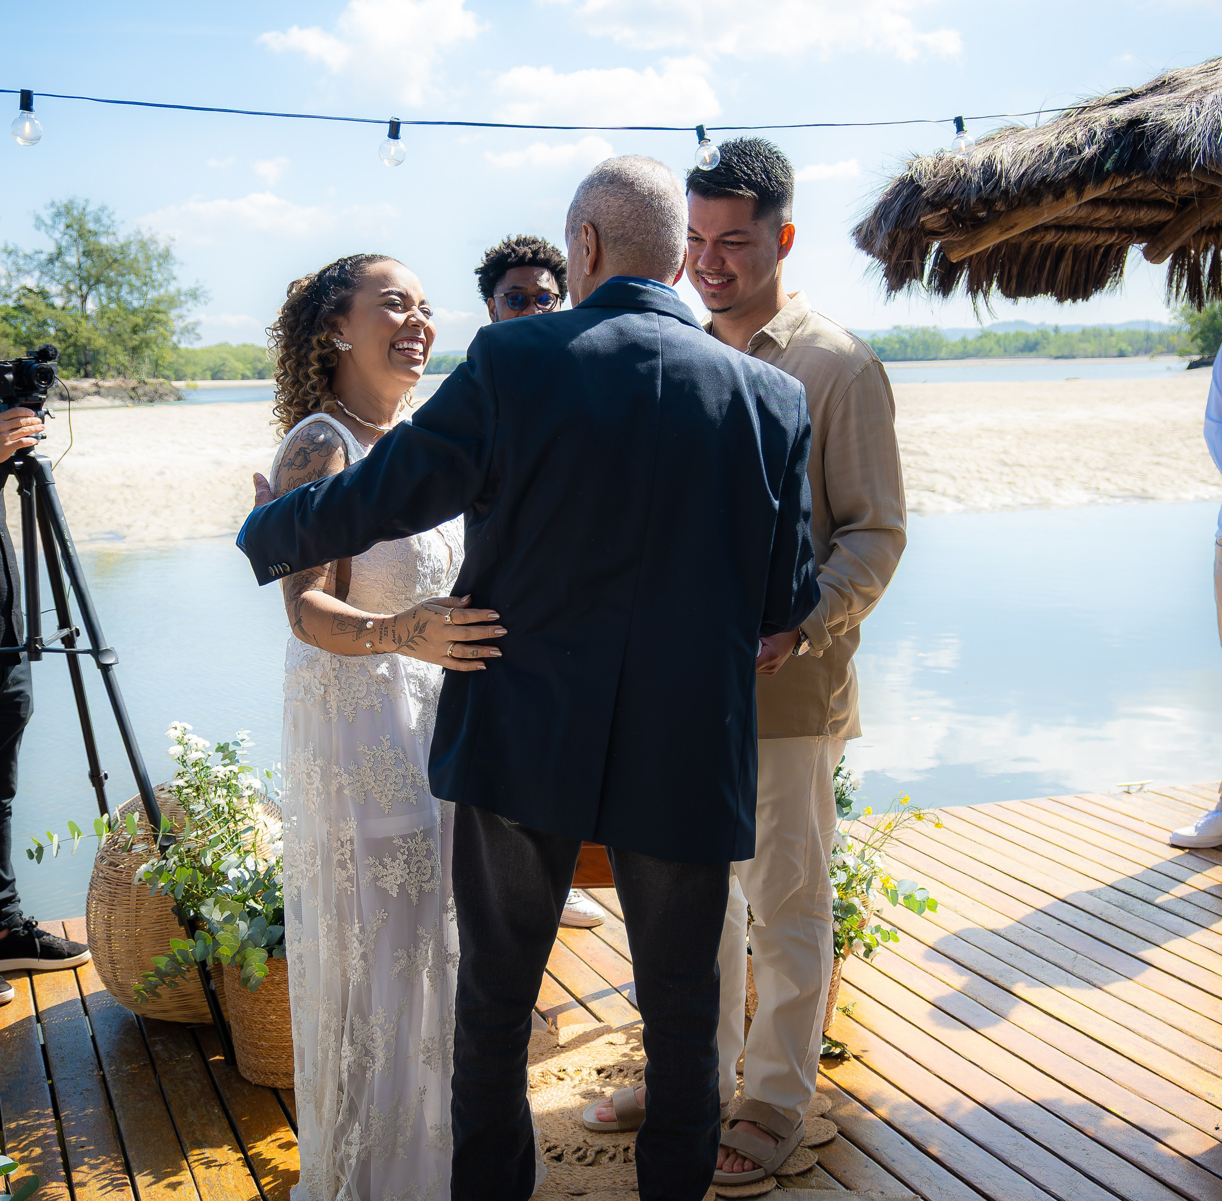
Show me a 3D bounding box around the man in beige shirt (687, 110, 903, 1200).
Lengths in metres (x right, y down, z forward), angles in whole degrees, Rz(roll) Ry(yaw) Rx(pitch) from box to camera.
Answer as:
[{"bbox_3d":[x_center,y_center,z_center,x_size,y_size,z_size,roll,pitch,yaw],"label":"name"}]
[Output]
[{"bbox_3d":[0.227,0.138,2.833,0.420,1.790,0.560,-8,11,-41],"label":"man in beige shirt"}]

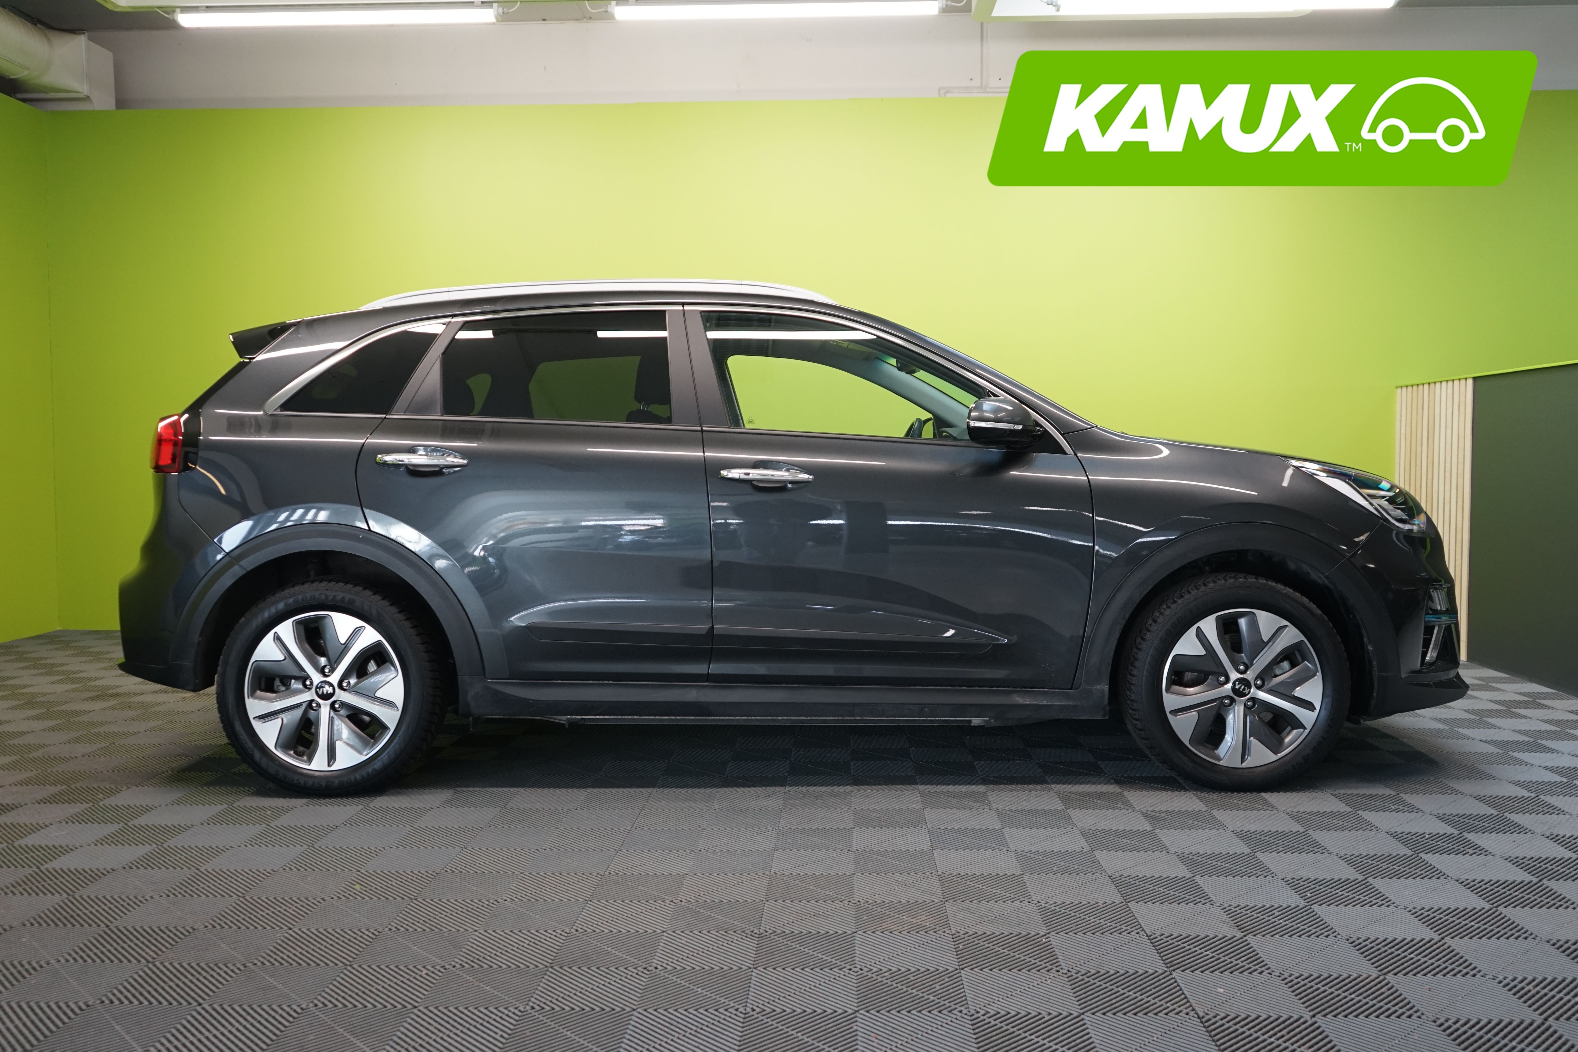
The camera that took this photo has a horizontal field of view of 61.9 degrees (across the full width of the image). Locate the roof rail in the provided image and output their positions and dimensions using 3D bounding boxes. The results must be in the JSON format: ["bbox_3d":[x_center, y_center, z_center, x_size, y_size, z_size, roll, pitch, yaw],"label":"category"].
[{"bbox_3d":[-0.595,-0.720,4.116,1.500,0.102,0.070,0,2,0],"label":"roof rail"}]

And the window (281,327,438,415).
[{"bbox_3d":[-1.297,-0.470,3.971,0.445,0.275,0.140,0,2,0],"label":"window"}]

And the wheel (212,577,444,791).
[{"bbox_3d":[-1.365,0.479,3.980,0.666,0.660,0.220,0,2,0],"label":"wheel"}]

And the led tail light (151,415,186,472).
[{"bbox_3d":[-1.899,-0.250,4.030,0.210,0.185,0.280,0,2,0],"label":"led tail light"}]

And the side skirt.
[{"bbox_3d":[-0.013,0.524,3.935,1.906,0.154,0.130,0,2,0],"label":"side skirt"}]

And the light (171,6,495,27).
[{"bbox_3d":[-2.130,-2.405,6.200,1.515,0.075,0.080,0,2,2],"label":"light"}]

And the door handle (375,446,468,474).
[{"bbox_3d":[-1.070,-0.193,3.840,0.273,0.081,0.065,0,2,0],"label":"door handle"}]

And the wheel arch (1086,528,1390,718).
[{"bbox_3d":[1.324,0.280,3.923,0.958,0.583,0.180,0,2,0],"label":"wheel arch"}]

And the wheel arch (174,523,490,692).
[{"bbox_3d":[-1.337,0.239,3.871,0.920,0.497,0.120,0,2,0],"label":"wheel arch"}]

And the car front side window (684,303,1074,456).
[{"bbox_3d":[0.266,-0.449,3.984,1.170,0.490,0.110,0,-12,0],"label":"car front side window"}]

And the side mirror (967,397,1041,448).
[{"bbox_3d":[0.623,-0.294,3.792,0.200,0.148,0.235,0,2,0],"label":"side mirror"}]

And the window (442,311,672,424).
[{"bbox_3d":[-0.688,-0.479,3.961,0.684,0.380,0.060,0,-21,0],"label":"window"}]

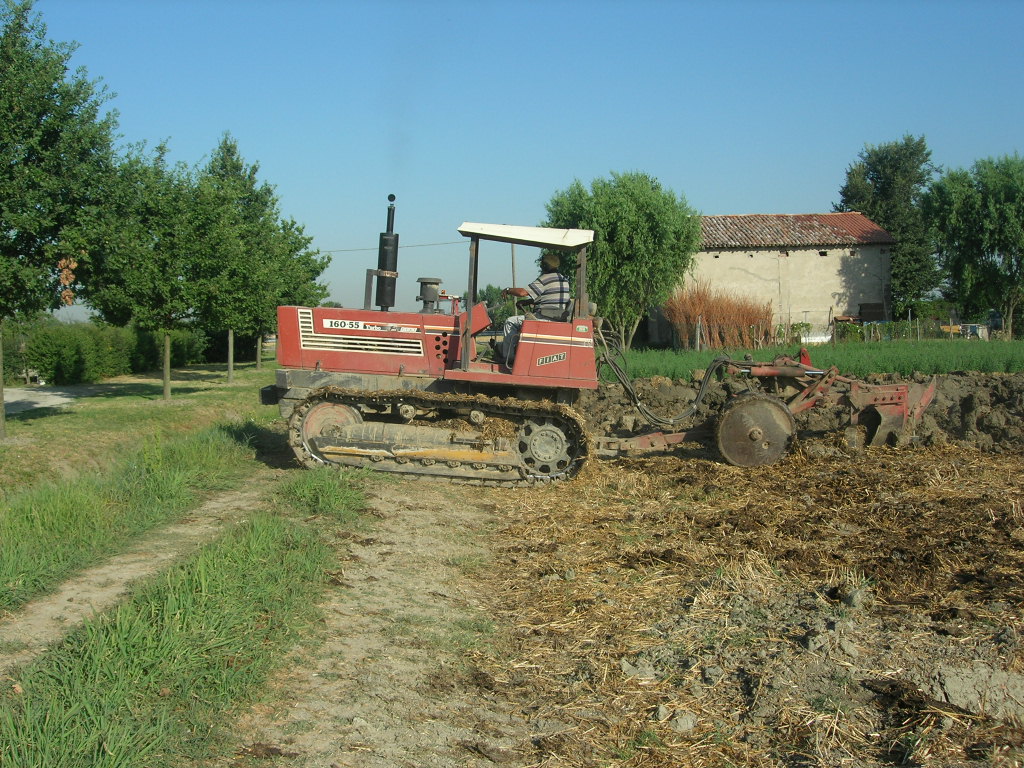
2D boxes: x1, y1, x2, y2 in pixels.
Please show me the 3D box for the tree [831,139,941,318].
[{"bbox_3d":[20.431,-7.616,61.000,5.700,11.400,5.600,0,3,0],"label":"tree"}]

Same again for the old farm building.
[{"bbox_3d":[13.596,-5.233,58.000,10.500,7.100,7.600,-1,3,-5],"label":"old farm building"}]

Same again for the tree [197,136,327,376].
[{"bbox_3d":[-7.076,-3.226,31.500,3.500,6.500,3.500,0,3,0],"label":"tree"}]

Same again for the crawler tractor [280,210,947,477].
[{"bbox_3d":[1.079,-0.655,13.700,7.900,3.300,2.400,1,3,3],"label":"crawler tractor"}]

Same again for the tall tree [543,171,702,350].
[{"bbox_3d":[4.522,-4.813,46.000,6.400,7.800,6.200,0,3,0],"label":"tall tree"}]

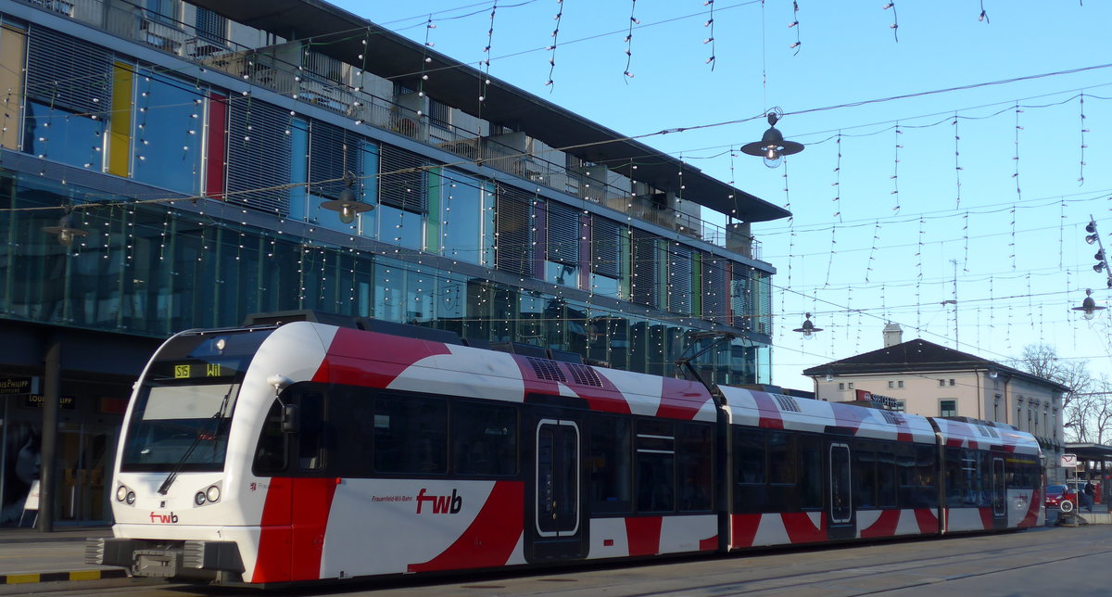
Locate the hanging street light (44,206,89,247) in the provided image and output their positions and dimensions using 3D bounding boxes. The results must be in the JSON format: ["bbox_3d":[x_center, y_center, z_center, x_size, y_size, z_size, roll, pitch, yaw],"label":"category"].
[{"bbox_3d":[-7.389,-1.084,22.295,0.705,0.634,0.705,-4,-9,30],"label":"hanging street light"}]

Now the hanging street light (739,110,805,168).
[{"bbox_3d":[2.395,-1.759,16.355,0.705,0.634,0.705,0,-8,0],"label":"hanging street light"}]

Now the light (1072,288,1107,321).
[{"bbox_3d":[11.031,0.125,30.617,0.705,0.634,0.705,-4,-9,30],"label":"light"}]

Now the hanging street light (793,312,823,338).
[{"bbox_3d":[5.838,0.611,34.161,0.705,0.634,0.705,-4,-9,30],"label":"hanging street light"}]

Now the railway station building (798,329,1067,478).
[{"bbox_3d":[32.631,9.839,123.860,14.500,14.900,27.920,-4,-9,30],"label":"railway station building"}]

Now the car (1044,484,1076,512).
[{"bbox_3d":[29.745,11.838,88.000,1.770,1.500,4.200,-4,-9,30],"label":"car"}]

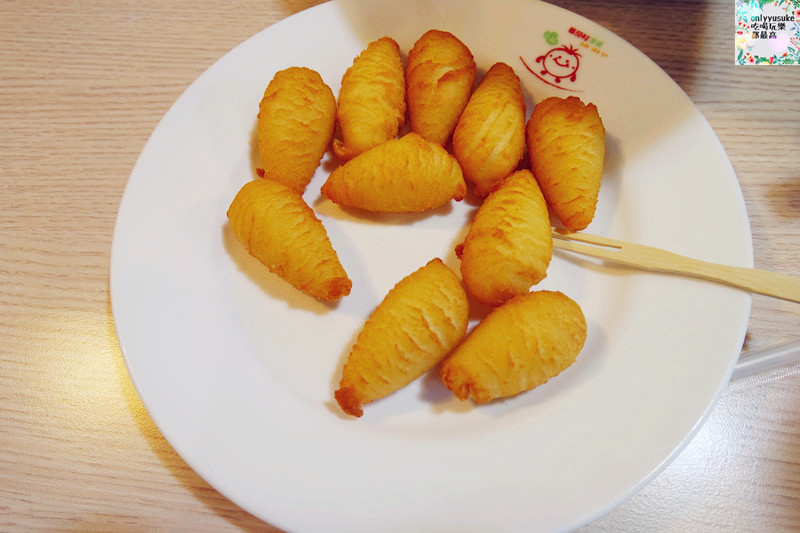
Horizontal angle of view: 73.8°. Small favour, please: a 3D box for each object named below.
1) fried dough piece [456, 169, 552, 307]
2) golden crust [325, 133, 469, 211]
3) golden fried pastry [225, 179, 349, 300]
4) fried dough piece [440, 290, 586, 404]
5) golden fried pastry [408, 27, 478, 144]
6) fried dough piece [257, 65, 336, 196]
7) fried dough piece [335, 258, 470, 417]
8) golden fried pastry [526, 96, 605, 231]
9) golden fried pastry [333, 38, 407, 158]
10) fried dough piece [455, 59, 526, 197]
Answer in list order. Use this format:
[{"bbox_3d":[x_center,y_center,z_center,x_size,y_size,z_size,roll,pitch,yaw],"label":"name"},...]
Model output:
[{"bbox_3d":[0.043,-0.013,0.216,0.034,0.030,0.063,16,68,11],"label":"fried dough piece"},{"bbox_3d":[-0.003,-0.041,0.232,0.063,0.031,0.034,-3,66,3],"label":"golden crust"},{"bbox_3d":[-0.047,-0.011,0.224,0.032,0.029,0.069,-42,69,-13],"label":"golden fried pastry"},{"bbox_3d":[0.043,0.030,0.198,0.059,0.029,0.032,-26,67,-7],"label":"fried dough piece"},{"bbox_3d":[0.018,-0.080,0.242,0.032,0.029,0.061,0,78,5],"label":"golden fried pastry"},{"bbox_3d":[-0.047,-0.063,0.245,0.034,0.031,0.066,-2,69,4],"label":"fried dough piece"},{"bbox_3d":[0.002,0.026,0.203,0.033,0.029,0.071,30,72,16],"label":"fried dough piece"},{"bbox_3d":[0.070,-0.045,0.228,0.031,0.028,0.065,1,66,5],"label":"golden fried pastry"},{"bbox_3d":[-0.013,-0.078,0.247,0.030,0.027,0.065,11,75,9],"label":"golden fried pastry"},{"bbox_3d":[0.040,-0.061,0.237,0.031,0.028,0.067,8,72,8],"label":"fried dough piece"}]

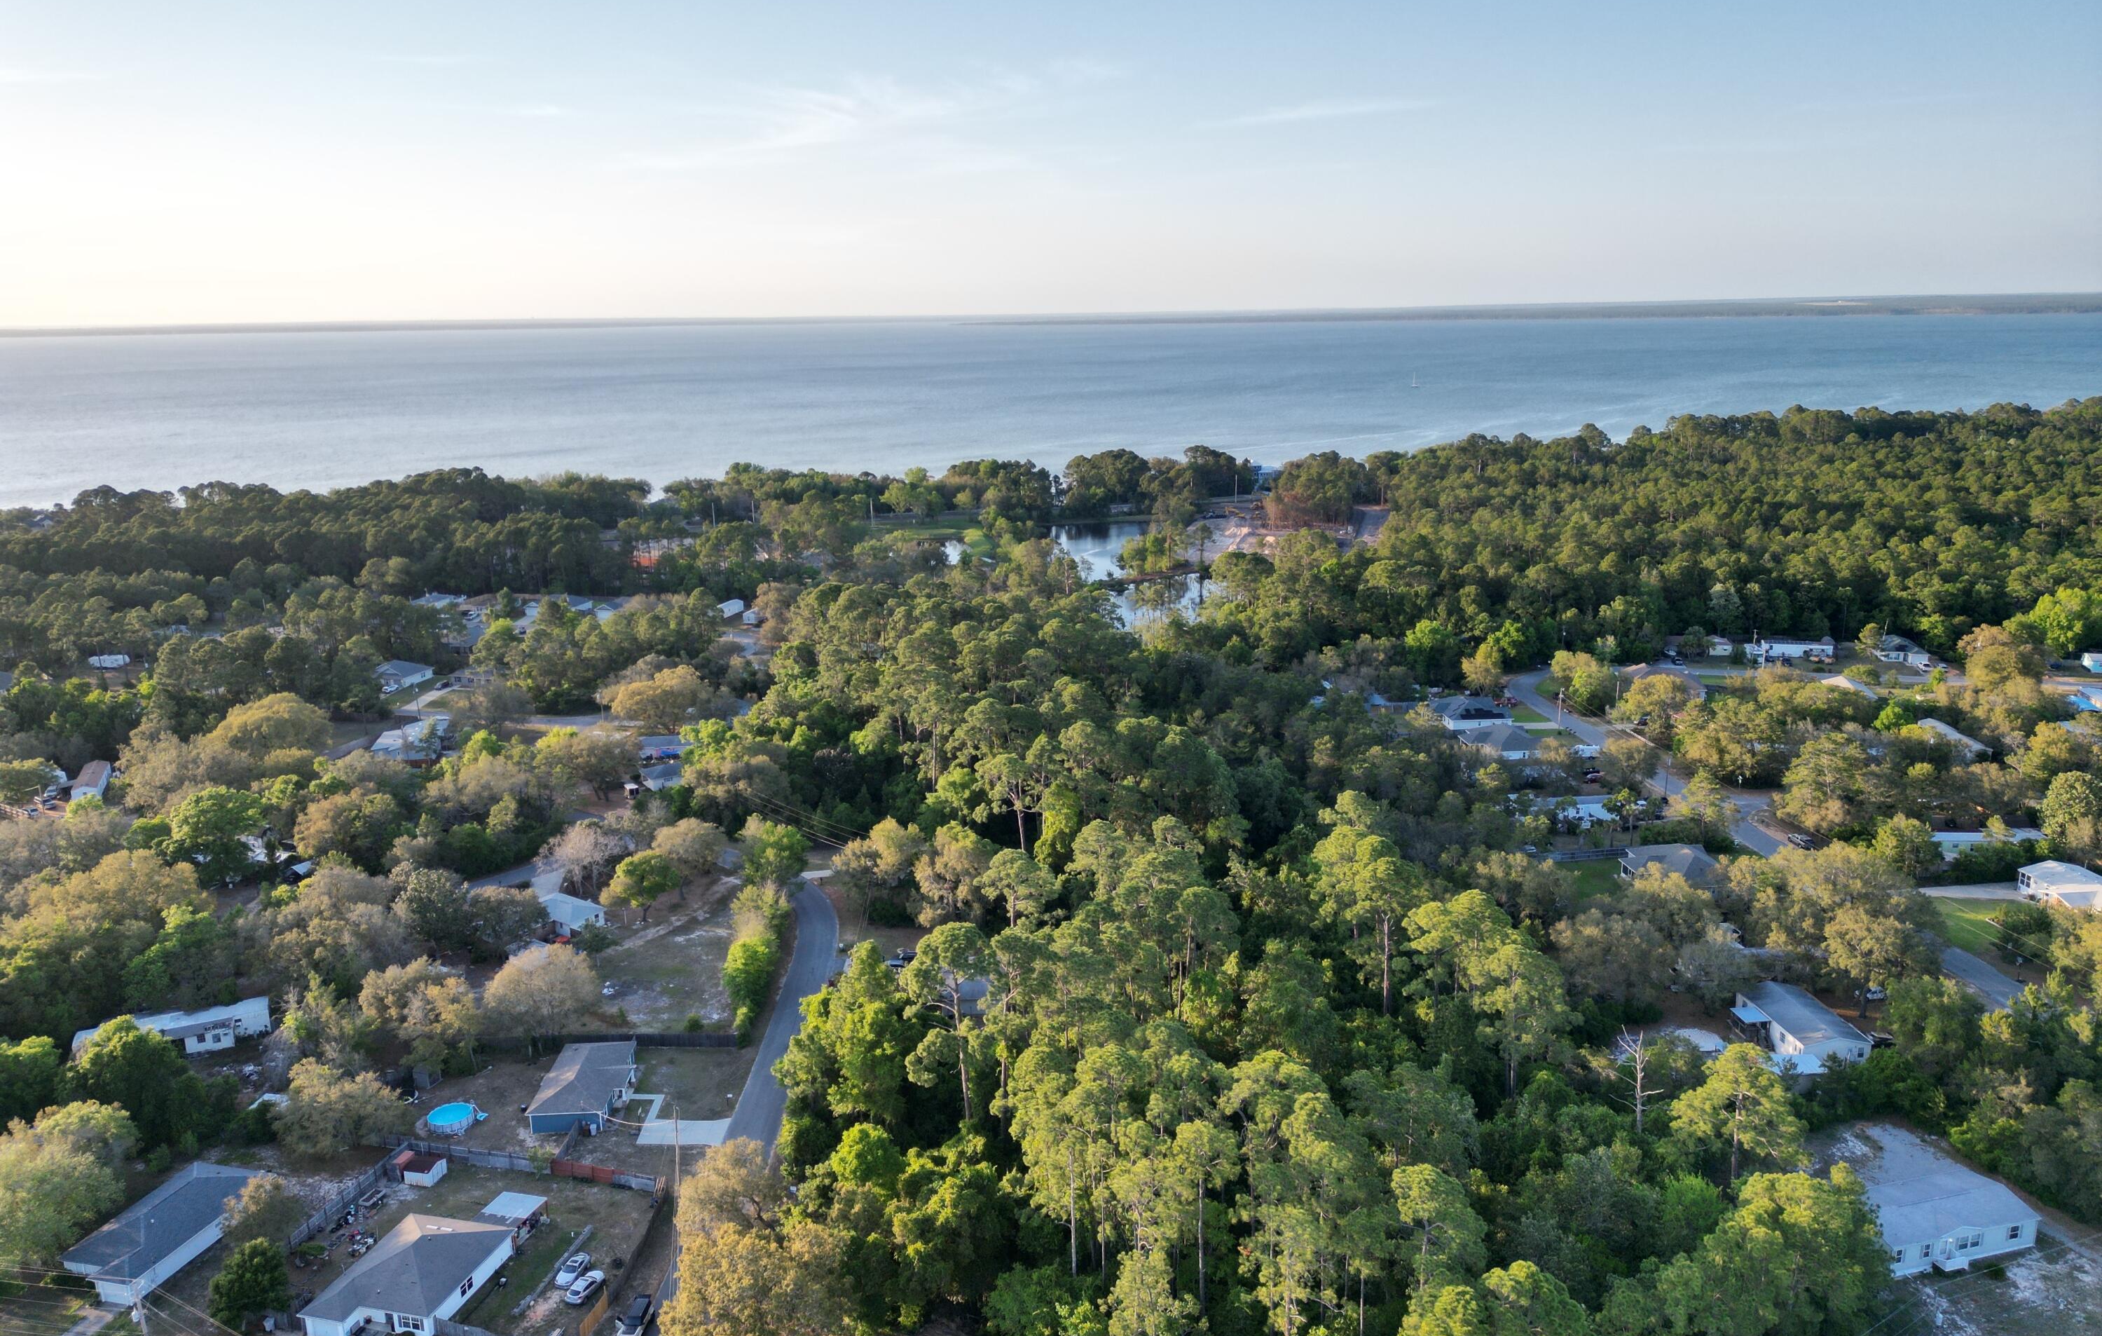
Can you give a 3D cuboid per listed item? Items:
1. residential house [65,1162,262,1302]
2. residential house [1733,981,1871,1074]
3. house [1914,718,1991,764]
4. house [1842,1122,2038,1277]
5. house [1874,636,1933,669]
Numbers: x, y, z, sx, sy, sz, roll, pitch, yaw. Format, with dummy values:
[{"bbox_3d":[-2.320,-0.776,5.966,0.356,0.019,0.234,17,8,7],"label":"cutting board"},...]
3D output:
[{"bbox_3d":[-88.648,55.490,145.843,10.200,4.650,18.500,3,14,14],"label":"residential house"},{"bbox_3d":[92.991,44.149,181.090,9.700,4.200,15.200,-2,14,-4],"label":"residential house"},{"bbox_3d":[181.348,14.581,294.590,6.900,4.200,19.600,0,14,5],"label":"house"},{"bbox_3d":[86.497,53.784,142.507,17.200,4.300,8.600,-4,14,-13],"label":"house"},{"bbox_3d":[215.083,-5.275,370.950,11.800,4.900,18.000,3,14,15],"label":"house"}]

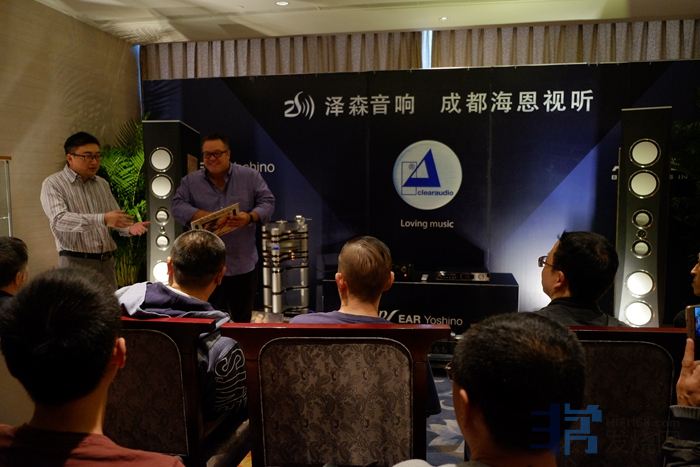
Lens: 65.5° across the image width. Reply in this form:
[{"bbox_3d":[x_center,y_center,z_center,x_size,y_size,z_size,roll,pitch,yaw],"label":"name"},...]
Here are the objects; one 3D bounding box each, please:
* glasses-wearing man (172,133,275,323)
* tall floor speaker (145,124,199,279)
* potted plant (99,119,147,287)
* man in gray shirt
[{"bbox_3d":[-0.785,0.272,3.427,0.620,1.750,0.430,0,4,2],"label":"glasses-wearing man"},{"bbox_3d":[-1.530,0.061,4.796,0.370,1.980,0.480,1,4,8],"label":"tall floor speaker"},{"bbox_3d":[-1.930,0.038,4.834,0.700,2.020,0.700,0,4,0],"label":"potted plant"},{"bbox_3d":[-1.510,0.294,3.248,0.540,1.730,0.500,4,5,43],"label":"man in gray shirt"}]

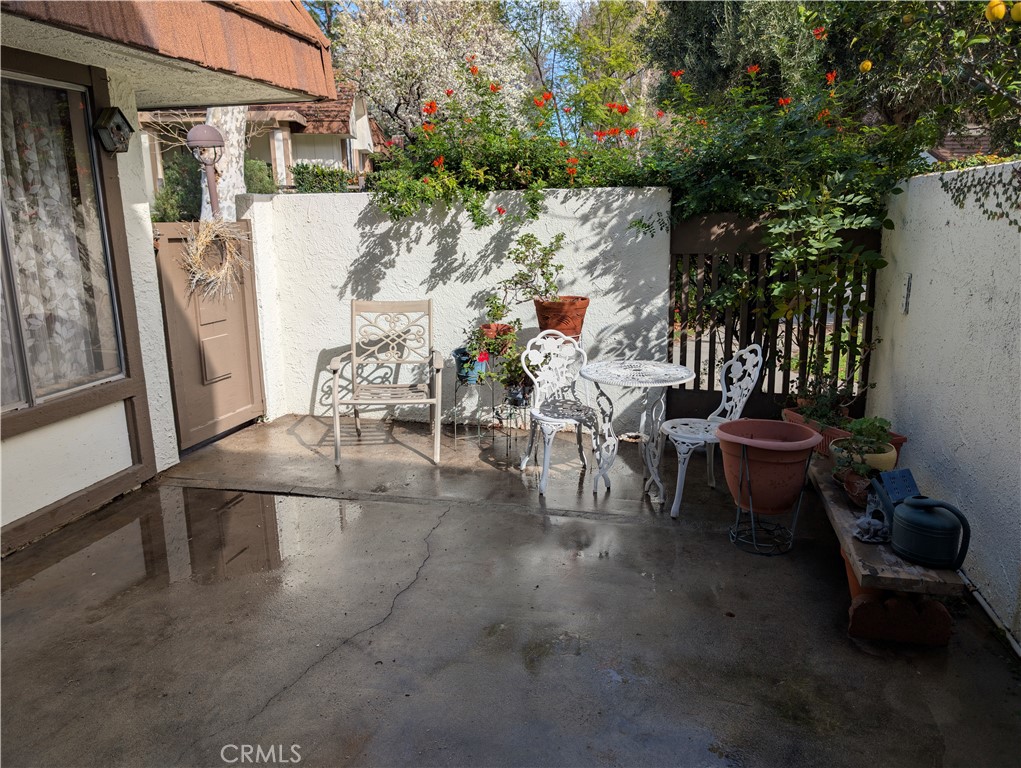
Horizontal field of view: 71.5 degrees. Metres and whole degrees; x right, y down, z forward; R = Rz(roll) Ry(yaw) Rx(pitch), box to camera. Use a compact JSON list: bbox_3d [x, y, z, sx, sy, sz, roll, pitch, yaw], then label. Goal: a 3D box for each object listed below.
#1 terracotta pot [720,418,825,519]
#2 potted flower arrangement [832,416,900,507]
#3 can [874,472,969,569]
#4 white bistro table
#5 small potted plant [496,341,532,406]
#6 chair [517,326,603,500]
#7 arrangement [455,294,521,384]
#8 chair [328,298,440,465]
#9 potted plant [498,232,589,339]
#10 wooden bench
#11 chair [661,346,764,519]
[{"bbox_3d":[1.183,0.391,3.274,0.455,0.340,0.455,3,14,14],"label":"terracotta pot"},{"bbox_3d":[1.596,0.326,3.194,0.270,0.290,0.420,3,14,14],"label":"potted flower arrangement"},{"bbox_3d":[1.504,0.503,2.608,0.180,0.225,0.360,-11,17,-36],"label":"can"},{"bbox_3d":[0.673,0.265,3.809,0.600,0.667,0.600,3,14,14],"label":"white bistro table"},{"bbox_3d":[0.046,-0.065,4.484,0.280,0.425,0.270,0,14,0],"label":"small potted plant"},{"bbox_3d":[0.294,0.135,4.004,0.400,0.830,0.460,-3,14,-10],"label":"chair"},{"bbox_3d":[-0.147,-0.238,4.459,0.430,0.505,0.330,3,14,14],"label":"arrangement"},{"bbox_3d":[-0.771,-0.029,4.503,0.620,0.925,0.670,-1,14,-4],"label":"chair"},{"bbox_3d":[0.207,-0.574,4.317,0.560,0.680,0.420,3,14,14],"label":"potted plant"},{"bbox_3d":[1.547,0.637,3.124,0.330,0.280,1.500,3,14,14],"label":"wooden bench"},{"bbox_3d":[1.014,0.215,3.662,0.460,0.830,0.400,-3,14,-10],"label":"chair"}]

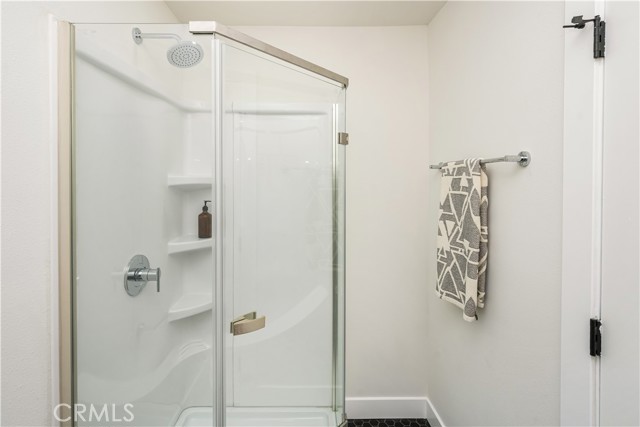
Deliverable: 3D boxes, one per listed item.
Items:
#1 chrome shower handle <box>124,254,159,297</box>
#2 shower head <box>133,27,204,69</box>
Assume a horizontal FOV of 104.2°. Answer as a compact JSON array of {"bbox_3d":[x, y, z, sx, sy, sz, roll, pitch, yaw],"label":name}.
[{"bbox_3d":[-0.773,0.279,1.110,0.102,0.178,0.174,0,3,-4],"label":"chrome shower handle"},{"bbox_3d":[-0.685,-0.768,1.135,0.315,0.170,0.165,0,3,-4],"label":"shower head"}]

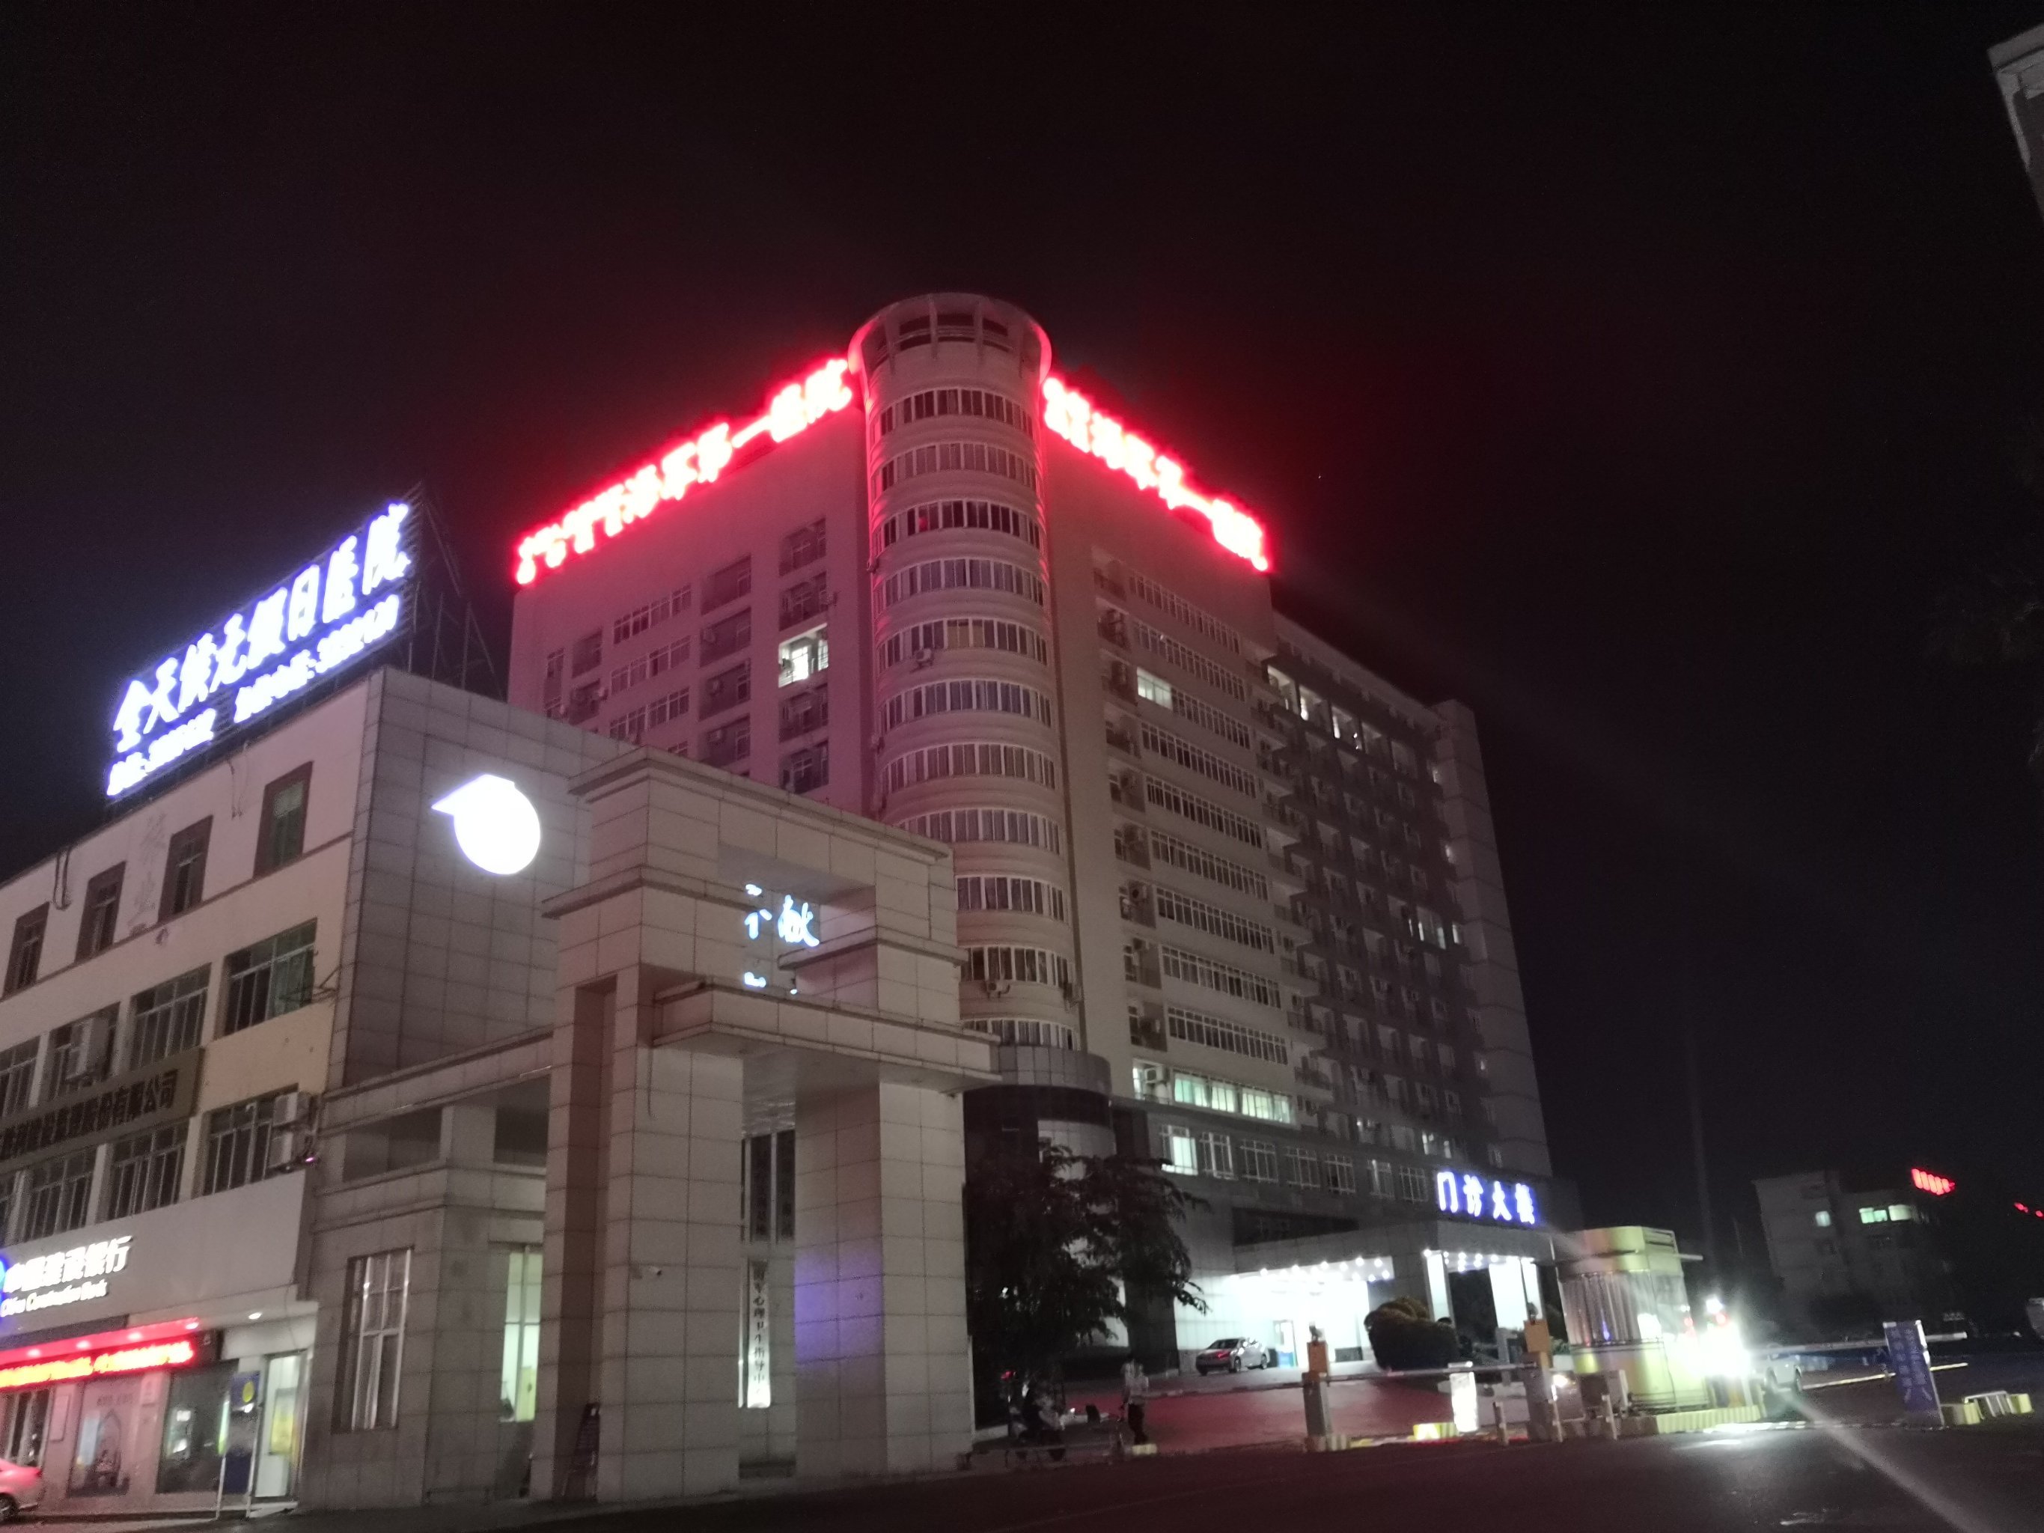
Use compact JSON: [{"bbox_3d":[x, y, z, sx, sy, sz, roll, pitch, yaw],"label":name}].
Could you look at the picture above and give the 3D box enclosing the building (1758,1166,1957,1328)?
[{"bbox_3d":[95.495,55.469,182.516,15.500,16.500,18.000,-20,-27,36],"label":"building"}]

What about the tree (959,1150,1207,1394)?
[{"bbox_3d":[1.616,14.289,43.804,6.300,6.300,6.000,-4,-22,1],"label":"tree"}]

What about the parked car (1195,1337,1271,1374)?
[{"bbox_3d":[9.799,27.372,74.017,1.800,1.460,4.600,-19,-27,33],"label":"parked car"}]

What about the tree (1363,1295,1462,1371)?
[{"bbox_3d":[14.731,21.418,60.151,3.600,2.750,3.200,-8,-22,11],"label":"tree"}]

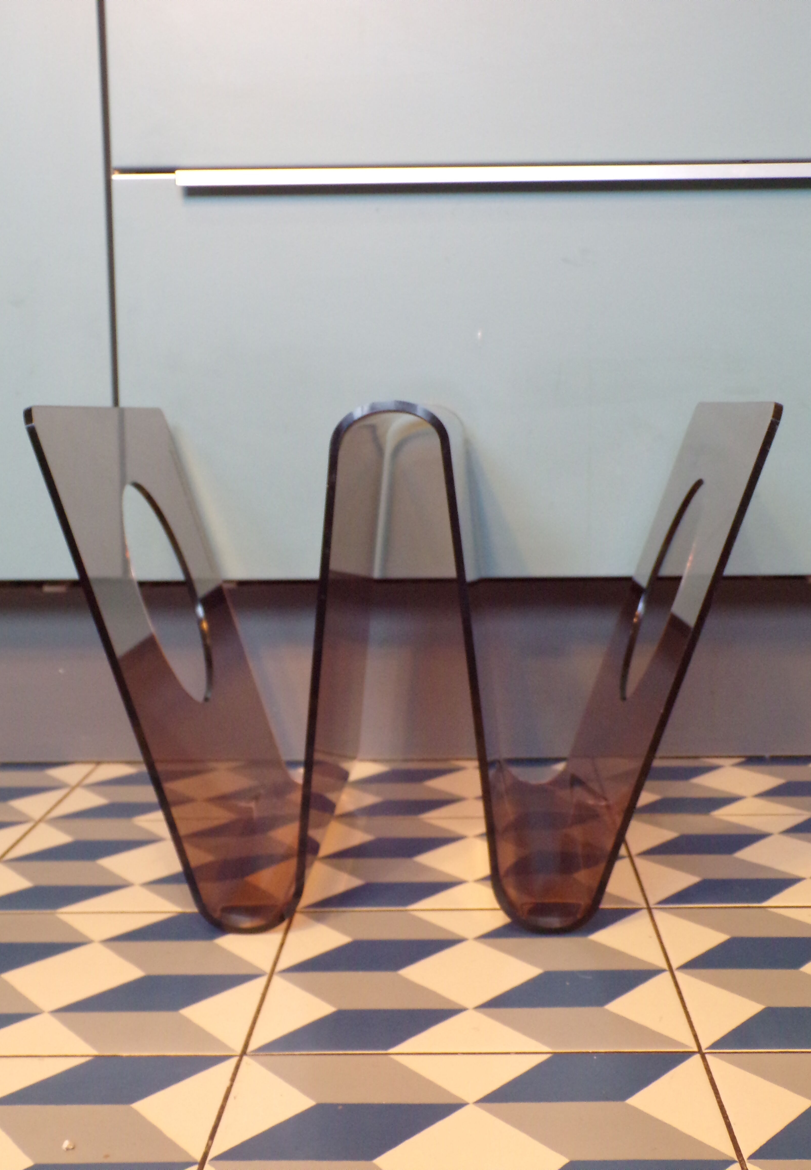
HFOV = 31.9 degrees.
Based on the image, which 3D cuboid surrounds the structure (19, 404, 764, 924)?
[{"bbox_3d":[0.007,0.030,0.904,0.398,0.286,0.302,0,7,4],"label":"structure"}]

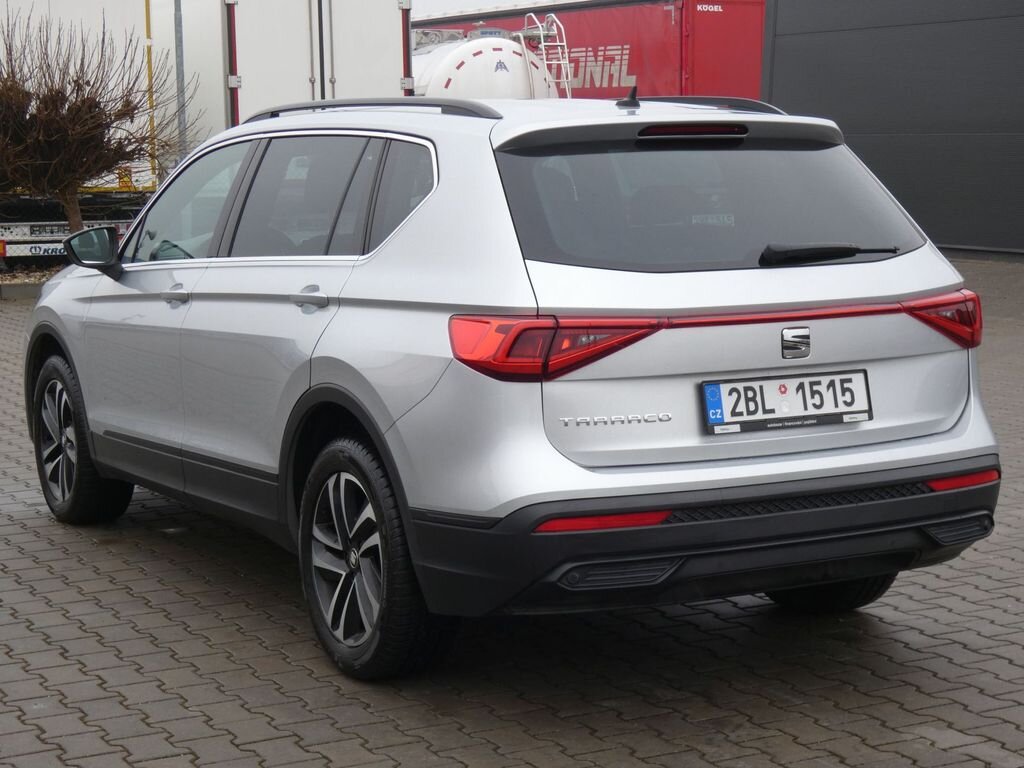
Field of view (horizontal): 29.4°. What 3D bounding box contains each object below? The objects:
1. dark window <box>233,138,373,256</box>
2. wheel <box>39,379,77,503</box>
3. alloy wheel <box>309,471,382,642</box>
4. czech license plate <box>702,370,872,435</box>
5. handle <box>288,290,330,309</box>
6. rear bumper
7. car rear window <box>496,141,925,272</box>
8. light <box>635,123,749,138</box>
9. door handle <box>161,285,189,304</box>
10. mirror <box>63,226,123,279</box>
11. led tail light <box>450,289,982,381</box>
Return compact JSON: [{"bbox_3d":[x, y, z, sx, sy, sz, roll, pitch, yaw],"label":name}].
[{"bbox_3d":[-0.648,-0.561,5.939,0.050,0.402,0.786,19,-4,-30],"label":"dark window"},{"bbox_3d":[-1.760,0.225,7.945,0.173,0.490,0.490,-4,8,-29],"label":"wheel"},{"bbox_3d":[-0.393,0.487,5.527,0.175,0.490,0.490,-4,8,-29],"label":"alloy wheel"},{"bbox_3d":[0.724,0.048,5.114,0.532,0.135,0.022,-4,-4,-29],"label":"czech license plate"},{"bbox_3d":[-0.585,-0.244,5.544,0.055,0.046,0.225,-4,8,-29],"label":"handle"},{"bbox_3d":[0.652,0.406,5.291,1.800,0.325,0.535,-4,8,-29],"label":"rear bumper"},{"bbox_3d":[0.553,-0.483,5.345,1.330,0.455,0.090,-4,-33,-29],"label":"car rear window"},{"bbox_3d":[0.501,-0.703,5.406,0.370,0.041,0.050,-4,8,-29],"label":"light"},{"bbox_3d":[-1.137,-0.299,6.530,0.055,0.046,0.225,-4,8,-29],"label":"door handle"},{"bbox_3d":[-1.531,-0.475,7.087,0.190,0.198,0.150,-4,8,-29],"label":"mirror"},{"bbox_3d":[0.665,-0.136,5.191,1.720,0.173,0.300,-4,8,-29],"label":"led tail light"}]

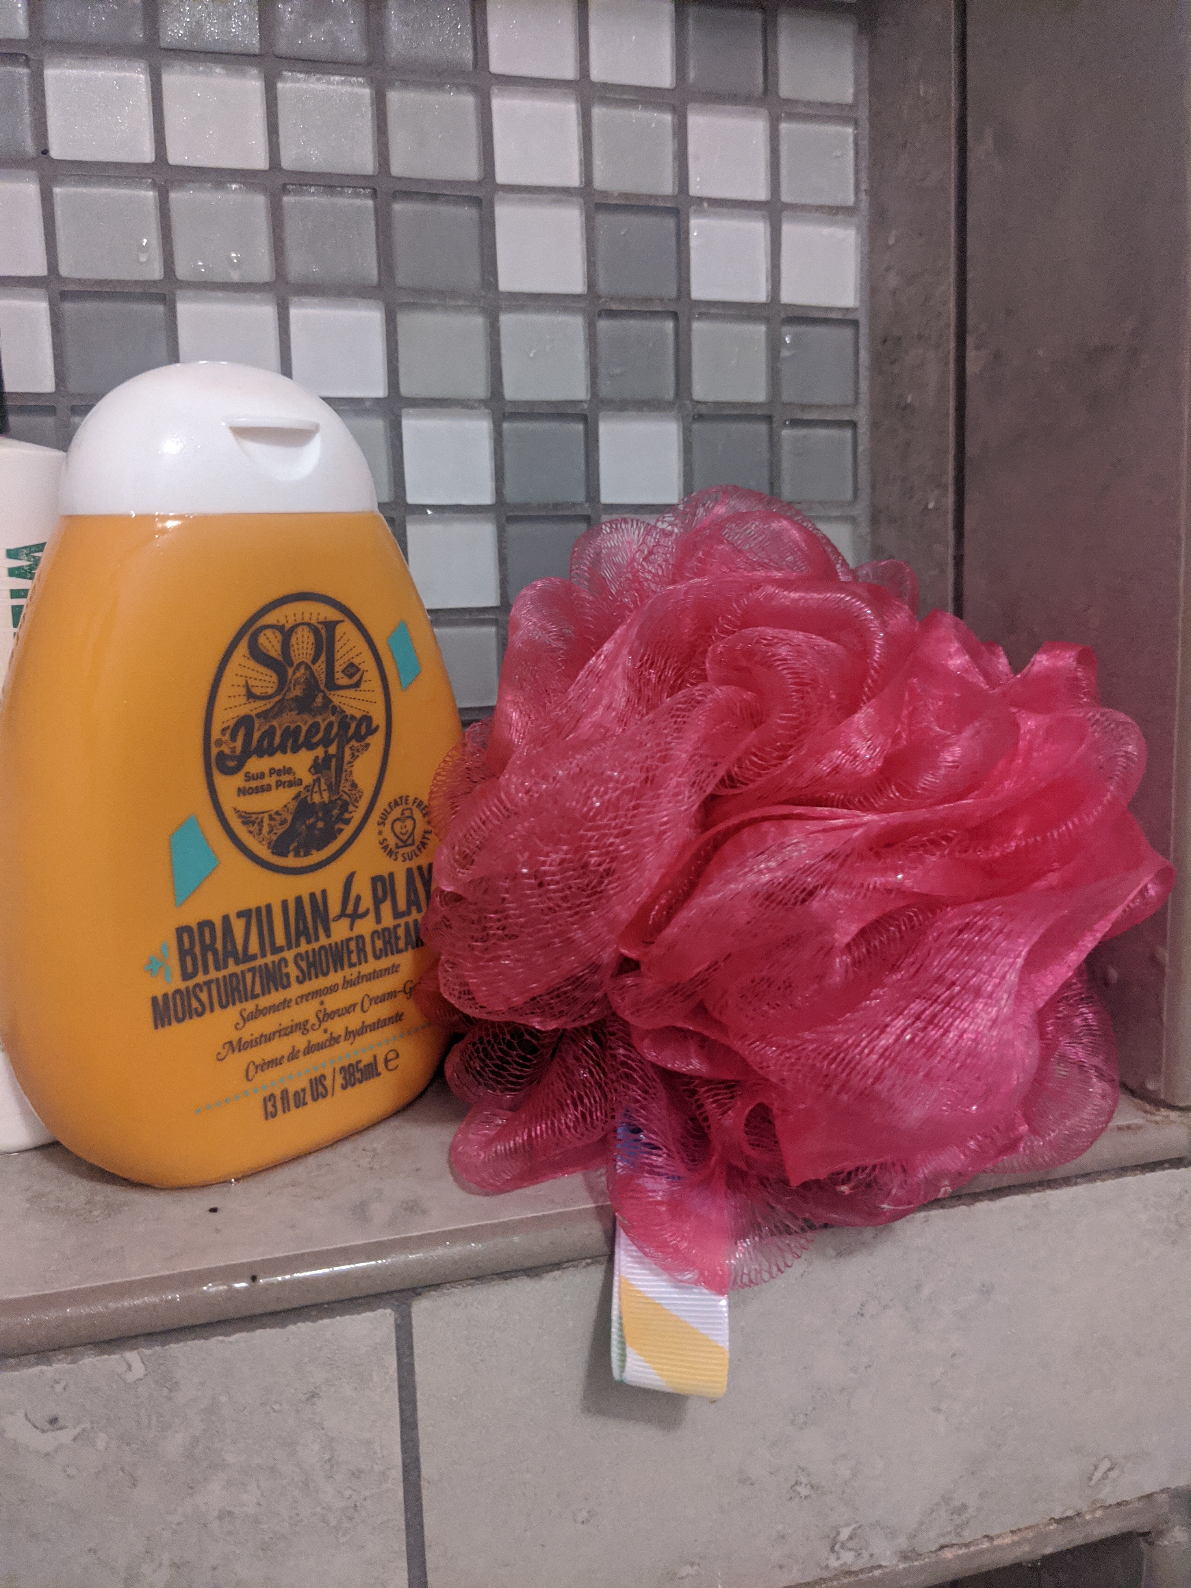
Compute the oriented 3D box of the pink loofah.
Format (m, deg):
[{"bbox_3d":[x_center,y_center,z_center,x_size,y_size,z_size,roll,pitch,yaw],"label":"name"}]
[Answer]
[{"bbox_3d":[0.036,0.018,0.240,0.140,0.146,0.130,-3,7,-13],"label":"pink loofah"}]

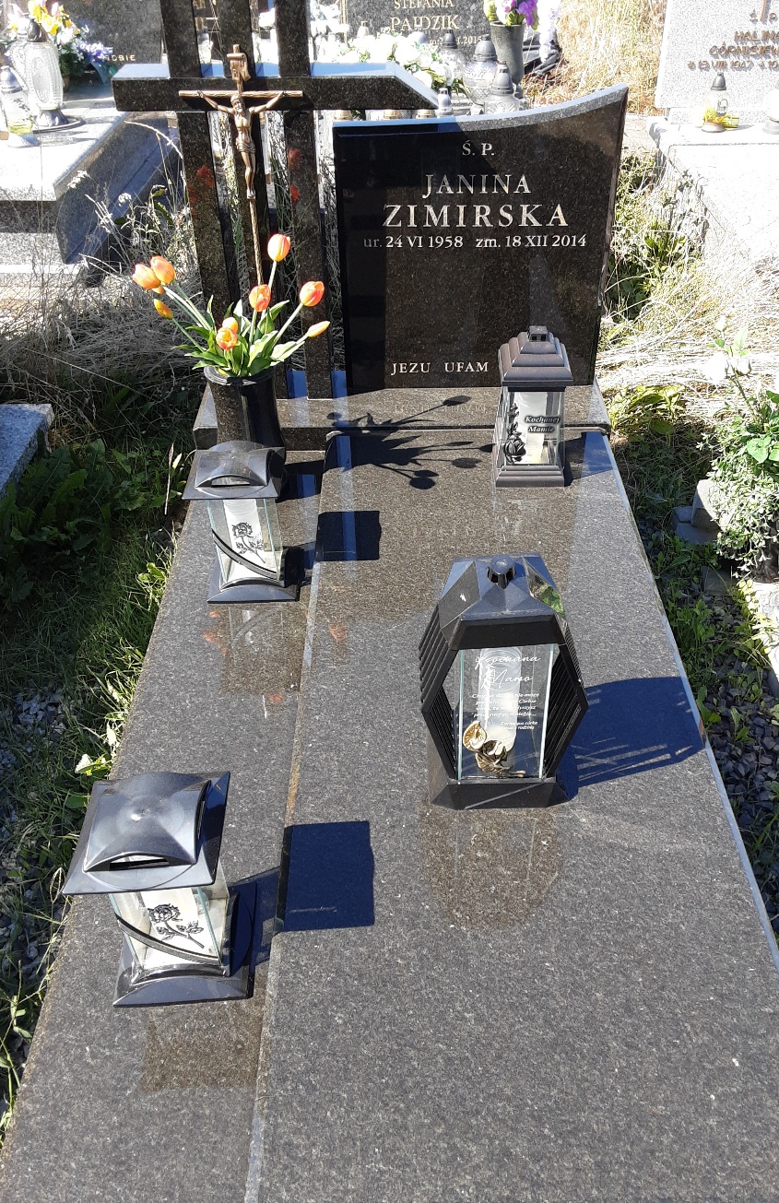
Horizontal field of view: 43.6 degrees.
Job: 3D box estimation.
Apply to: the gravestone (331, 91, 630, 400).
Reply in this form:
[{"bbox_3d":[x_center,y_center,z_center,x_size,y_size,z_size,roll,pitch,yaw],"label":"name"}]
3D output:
[{"bbox_3d":[0.192,-0.784,2.164,0.600,0.640,0.074,-1,39,0],"label":"gravestone"}]

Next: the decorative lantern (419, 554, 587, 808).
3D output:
[{"bbox_3d":[0.148,0.098,1.281,0.210,0.370,0.142,-3,40,-1],"label":"decorative lantern"}]

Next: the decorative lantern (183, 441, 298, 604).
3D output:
[{"bbox_3d":[-0.257,-0.155,1.761,0.166,0.268,0.166,-3,39,2],"label":"decorative lantern"}]

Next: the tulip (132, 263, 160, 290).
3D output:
[{"bbox_3d":[-0.463,-0.618,1.847,0.060,0.045,0.045,36,31,-16],"label":"tulip"}]

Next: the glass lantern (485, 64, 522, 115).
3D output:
[{"bbox_3d":[0.443,-1.975,3.819,0.145,0.265,0.145,-1,39,1],"label":"glass lantern"}]

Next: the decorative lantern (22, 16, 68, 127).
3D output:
[{"bbox_3d":[-1.309,-2.019,3.714,0.148,0.359,0.148,-1,39,0],"label":"decorative lantern"}]

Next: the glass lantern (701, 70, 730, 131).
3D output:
[{"bbox_3d":[1.240,-1.903,3.701,0.105,0.193,0.105,-1,39,0],"label":"glass lantern"}]

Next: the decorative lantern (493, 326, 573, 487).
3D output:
[{"bbox_3d":[0.289,-0.403,1.970,0.141,0.315,0.143,-1,39,0],"label":"decorative lantern"}]

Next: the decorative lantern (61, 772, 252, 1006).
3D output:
[{"bbox_3d":[-0.266,0.336,1.167,0.166,0.268,0.166,-5,39,0],"label":"decorative lantern"}]

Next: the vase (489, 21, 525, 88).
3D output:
[{"bbox_3d":[0.503,-2.320,4.151,0.155,0.262,0.155,-1,39,0],"label":"vase"}]

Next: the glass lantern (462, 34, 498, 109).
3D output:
[{"bbox_3d":[0.404,-2.303,4.214,0.158,0.270,0.158,-1,39,1],"label":"glass lantern"}]

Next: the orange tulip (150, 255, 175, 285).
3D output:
[{"bbox_3d":[-0.420,-0.616,1.808,0.045,0.060,0.045,-32,27,24],"label":"orange tulip"}]

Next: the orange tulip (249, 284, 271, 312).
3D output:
[{"bbox_3d":[-0.225,-0.527,1.689,0.045,0.060,0.045,4,61,-3],"label":"orange tulip"}]

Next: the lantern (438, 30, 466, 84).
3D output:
[{"bbox_3d":[0.268,-2.372,4.256,0.125,0.217,0.125,-1,39,0],"label":"lantern"}]

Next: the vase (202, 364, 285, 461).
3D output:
[{"bbox_3d":[-0.301,-0.366,2.048,0.152,0.268,0.153,-1,39,0],"label":"vase"}]

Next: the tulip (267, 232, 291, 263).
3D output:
[{"bbox_3d":[-0.214,-0.688,1.893,0.045,0.062,0.045,8,27,-7],"label":"tulip"}]

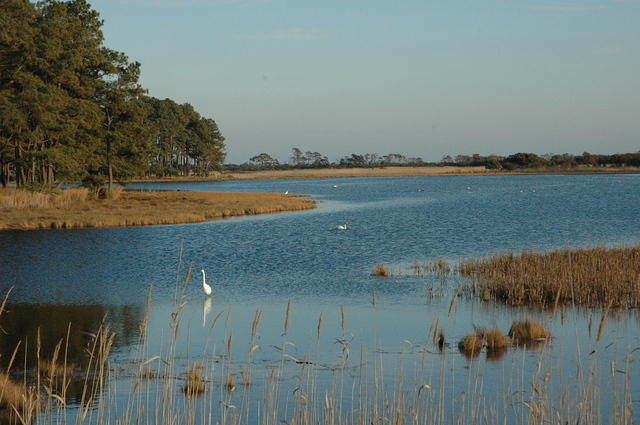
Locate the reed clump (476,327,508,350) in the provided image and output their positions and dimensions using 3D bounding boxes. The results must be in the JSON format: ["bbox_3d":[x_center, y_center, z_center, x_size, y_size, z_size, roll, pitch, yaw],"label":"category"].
[{"bbox_3d":[3.362,2.421,33.557,0.610,0.420,0.540,0,2,0],"label":"reed clump"}]

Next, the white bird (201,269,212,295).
[{"bbox_3d":[-3.043,1.915,46.283,0.460,0.820,0.250,1,2,30],"label":"white bird"}]

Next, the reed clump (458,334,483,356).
[{"bbox_3d":[2.897,2.461,33.142,0.460,0.360,0.420,0,2,0],"label":"reed clump"}]

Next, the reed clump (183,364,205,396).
[{"bbox_3d":[-1.967,2.570,26.989,0.370,0.470,0.360,0,2,0],"label":"reed clump"}]

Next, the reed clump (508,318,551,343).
[{"bbox_3d":[4.277,2.375,35.150,0.840,0.430,0.680,0,2,0],"label":"reed clump"}]

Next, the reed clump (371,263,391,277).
[{"bbox_3d":[1.978,1.824,55.385,0.700,0.450,0.580,0,2,0],"label":"reed clump"}]

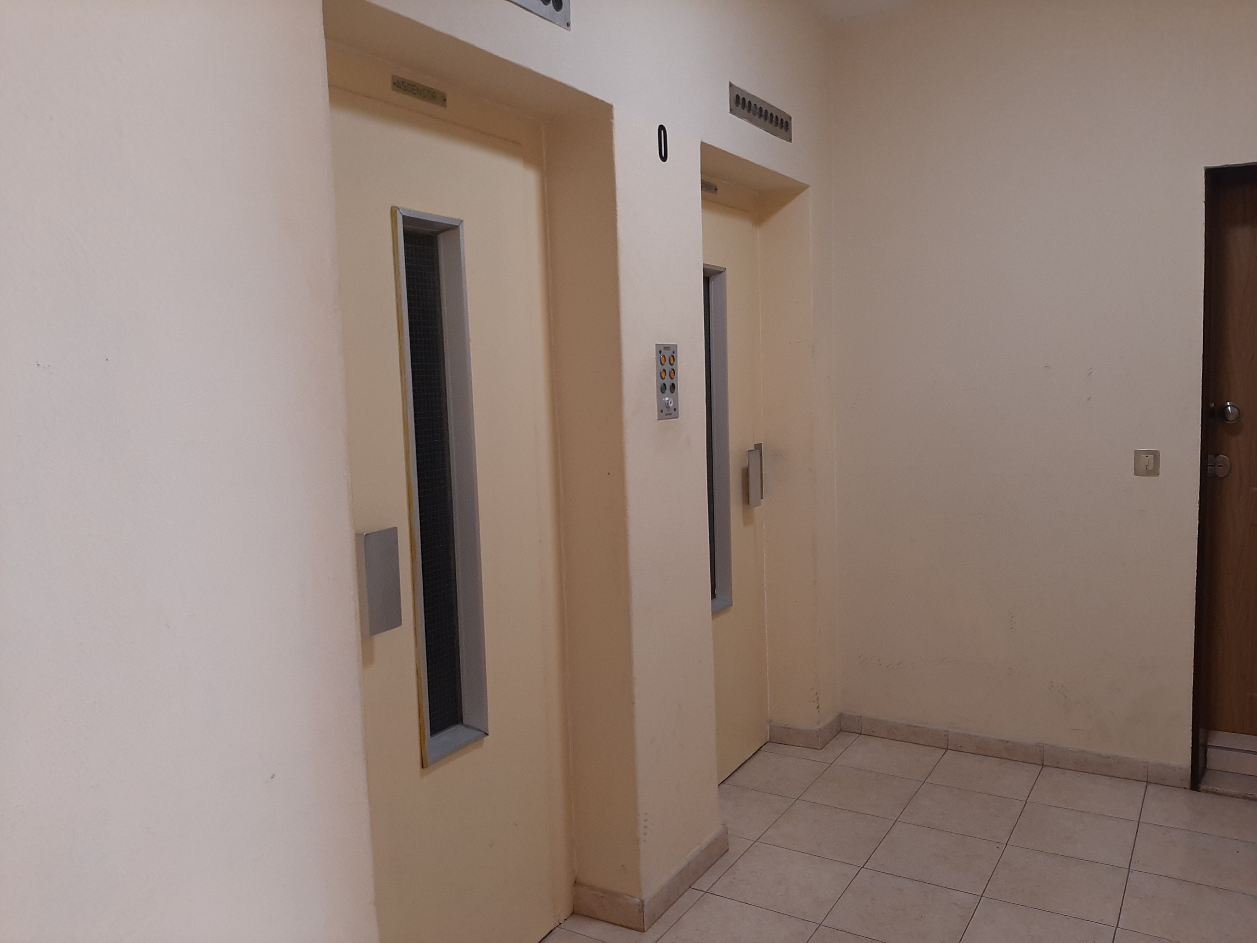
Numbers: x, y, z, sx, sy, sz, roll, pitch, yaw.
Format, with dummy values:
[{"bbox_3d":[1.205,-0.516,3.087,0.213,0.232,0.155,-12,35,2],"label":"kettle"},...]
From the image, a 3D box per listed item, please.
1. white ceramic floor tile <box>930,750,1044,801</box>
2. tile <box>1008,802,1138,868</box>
[{"bbox_3d":[1.256,1.069,3.457,0.330,0.010,0.330,1,7,32],"label":"white ceramic floor tile"},{"bbox_3d":[1.364,1.111,3.000,0.330,0.010,0.330,1,7,32],"label":"tile"}]

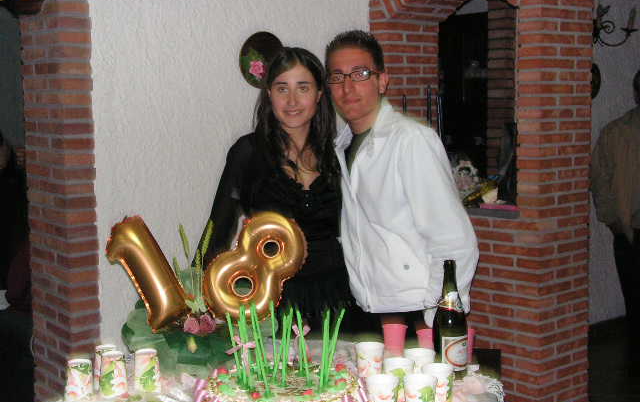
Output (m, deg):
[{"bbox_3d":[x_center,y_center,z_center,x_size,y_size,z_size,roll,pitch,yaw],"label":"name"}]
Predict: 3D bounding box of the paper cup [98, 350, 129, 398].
[{"bbox_3d":[-0.513,0.429,2.200,0.071,0.098,0.071,-1,7,0],"label":"paper cup"}]

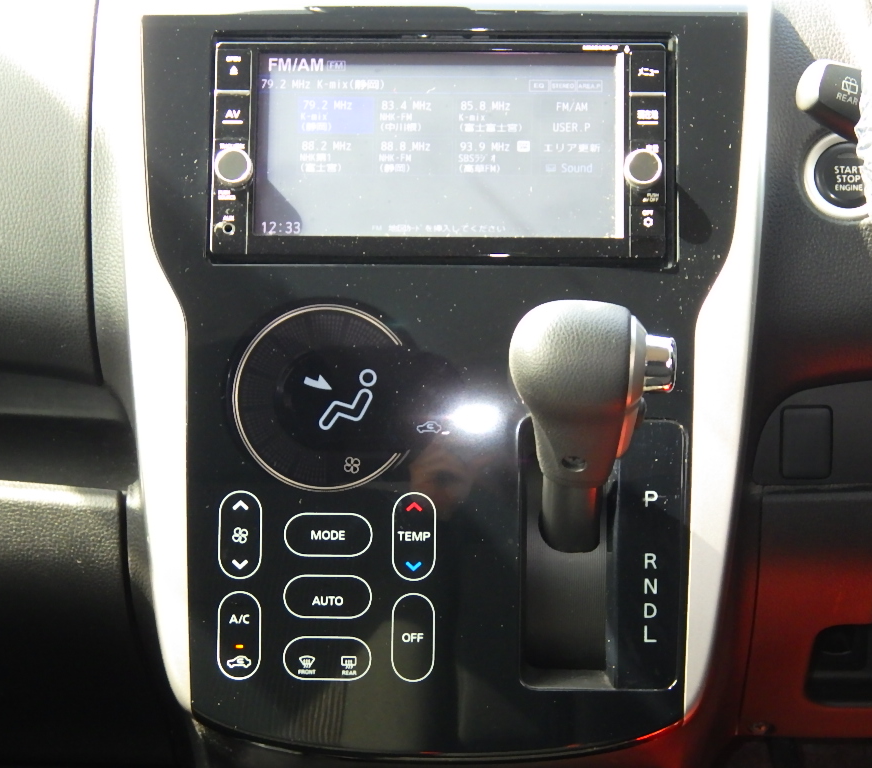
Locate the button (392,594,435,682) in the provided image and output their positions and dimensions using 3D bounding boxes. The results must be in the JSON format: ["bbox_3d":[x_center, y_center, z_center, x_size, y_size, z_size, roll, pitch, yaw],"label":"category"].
[{"bbox_3d":[-0.009,0.108,0.969,0.019,0.037,0.004,1,-1,0],"label":"button"}]

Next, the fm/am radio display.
[{"bbox_3d":[0.002,-0.103,0.990,0.159,0.083,0.010,1,-9,2],"label":"fm/am radio display"}]

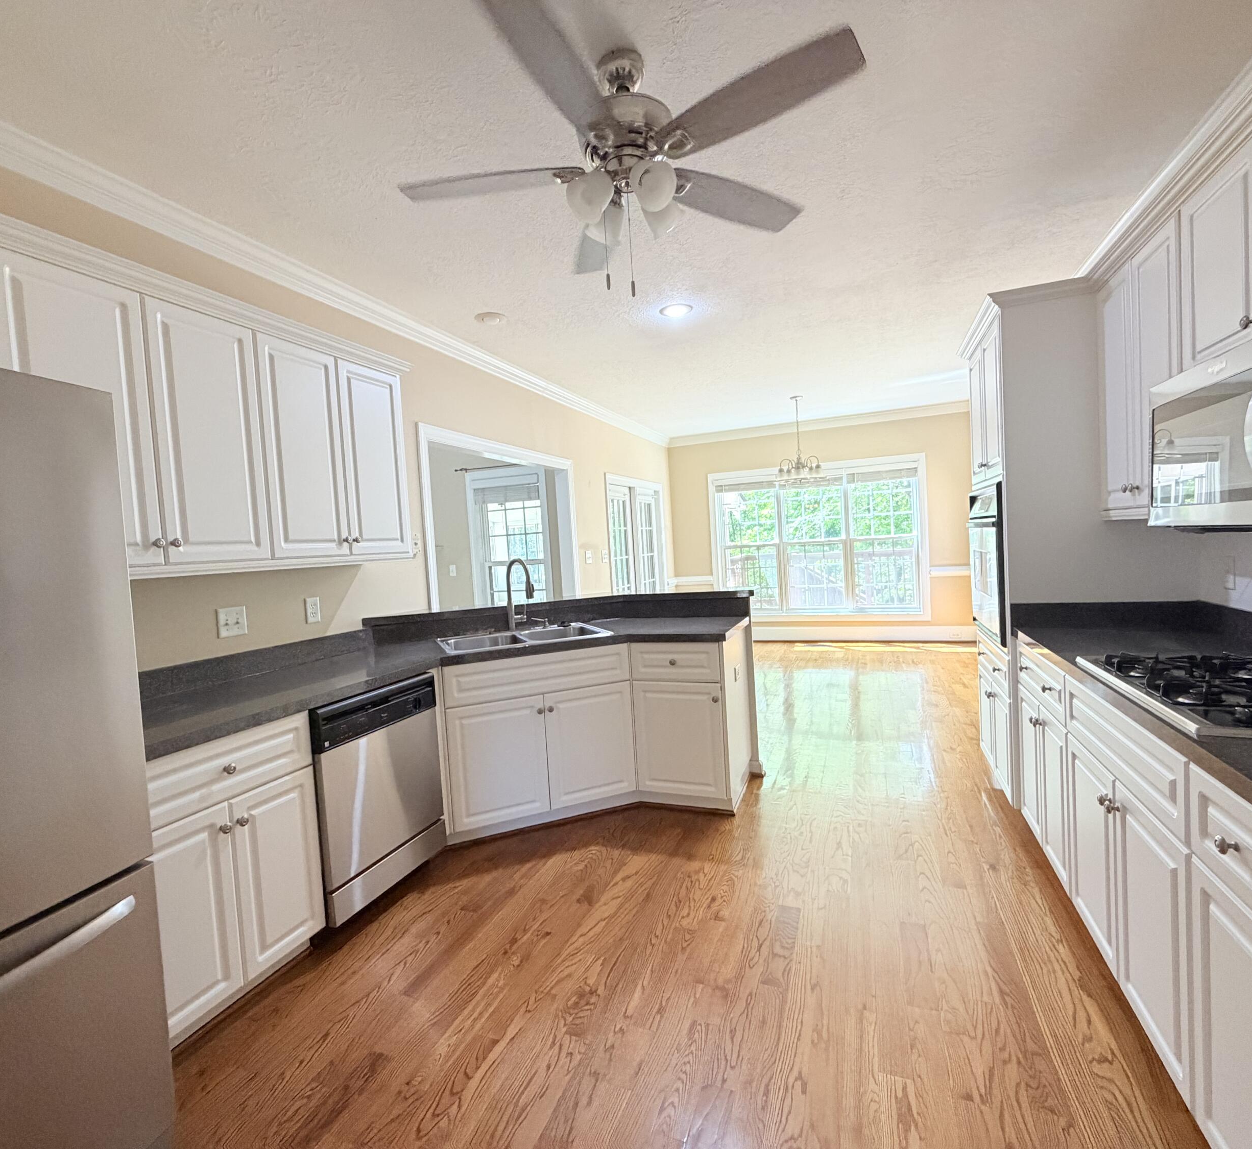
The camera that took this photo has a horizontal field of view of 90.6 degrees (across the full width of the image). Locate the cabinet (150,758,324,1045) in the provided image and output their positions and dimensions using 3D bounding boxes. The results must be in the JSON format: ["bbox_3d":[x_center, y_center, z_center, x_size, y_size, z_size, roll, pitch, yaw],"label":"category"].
[{"bbox_3d":[-1.441,0.983,1.963,0.600,0.593,0.606,-2,3,21],"label":"cabinet"}]

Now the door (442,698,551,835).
[{"bbox_3d":[-0.605,0.876,2.898,0.452,0.563,0.030,-5,3,-23],"label":"door"}]

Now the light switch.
[{"bbox_3d":[-1.595,0.194,2.526,0.018,0.116,0.117,-2,3,21],"label":"light switch"}]

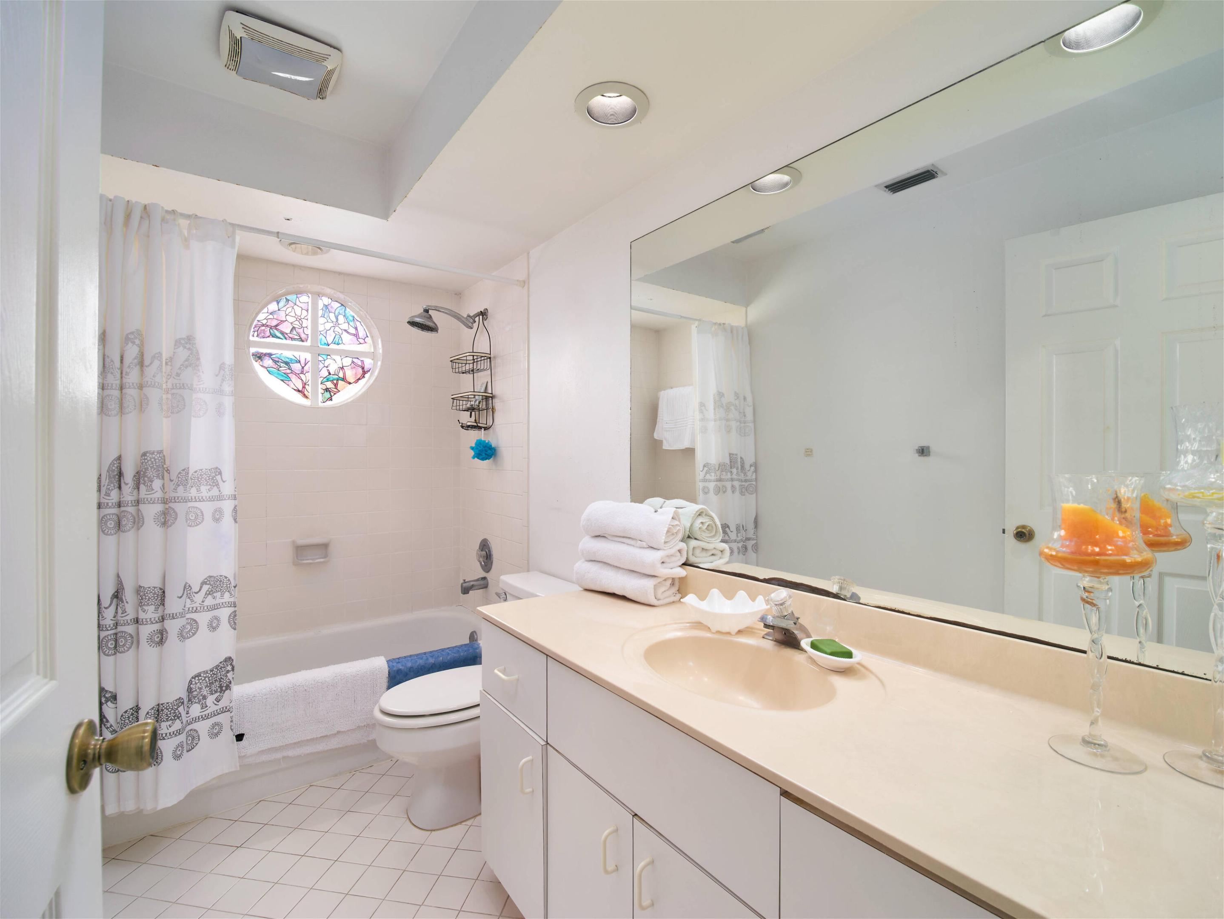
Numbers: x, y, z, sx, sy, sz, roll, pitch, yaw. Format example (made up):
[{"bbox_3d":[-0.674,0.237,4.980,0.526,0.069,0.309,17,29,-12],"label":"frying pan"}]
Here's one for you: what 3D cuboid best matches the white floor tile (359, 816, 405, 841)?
[{"bbox_3d":[-0.800,1.294,1.738,0.112,0.008,0.104,0,0,10],"label":"white floor tile"}]

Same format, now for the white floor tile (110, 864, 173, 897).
[{"bbox_3d":[-1.436,1.290,1.516,0.117,0.010,0.105,0,1,12],"label":"white floor tile"}]

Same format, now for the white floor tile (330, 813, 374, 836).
[{"bbox_3d":[-0.870,1.225,1.661,0.106,0.010,0.097,0,0,9],"label":"white floor tile"}]

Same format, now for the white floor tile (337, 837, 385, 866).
[{"bbox_3d":[-0.813,1.289,1.627,0.118,0.010,0.103,0,1,10],"label":"white floor tile"}]

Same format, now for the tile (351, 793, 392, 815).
[{"bbox_3d":[-0.854,1.225,1.760,0.106,0.010,0.097,0,0,9],"label":"tile"}]

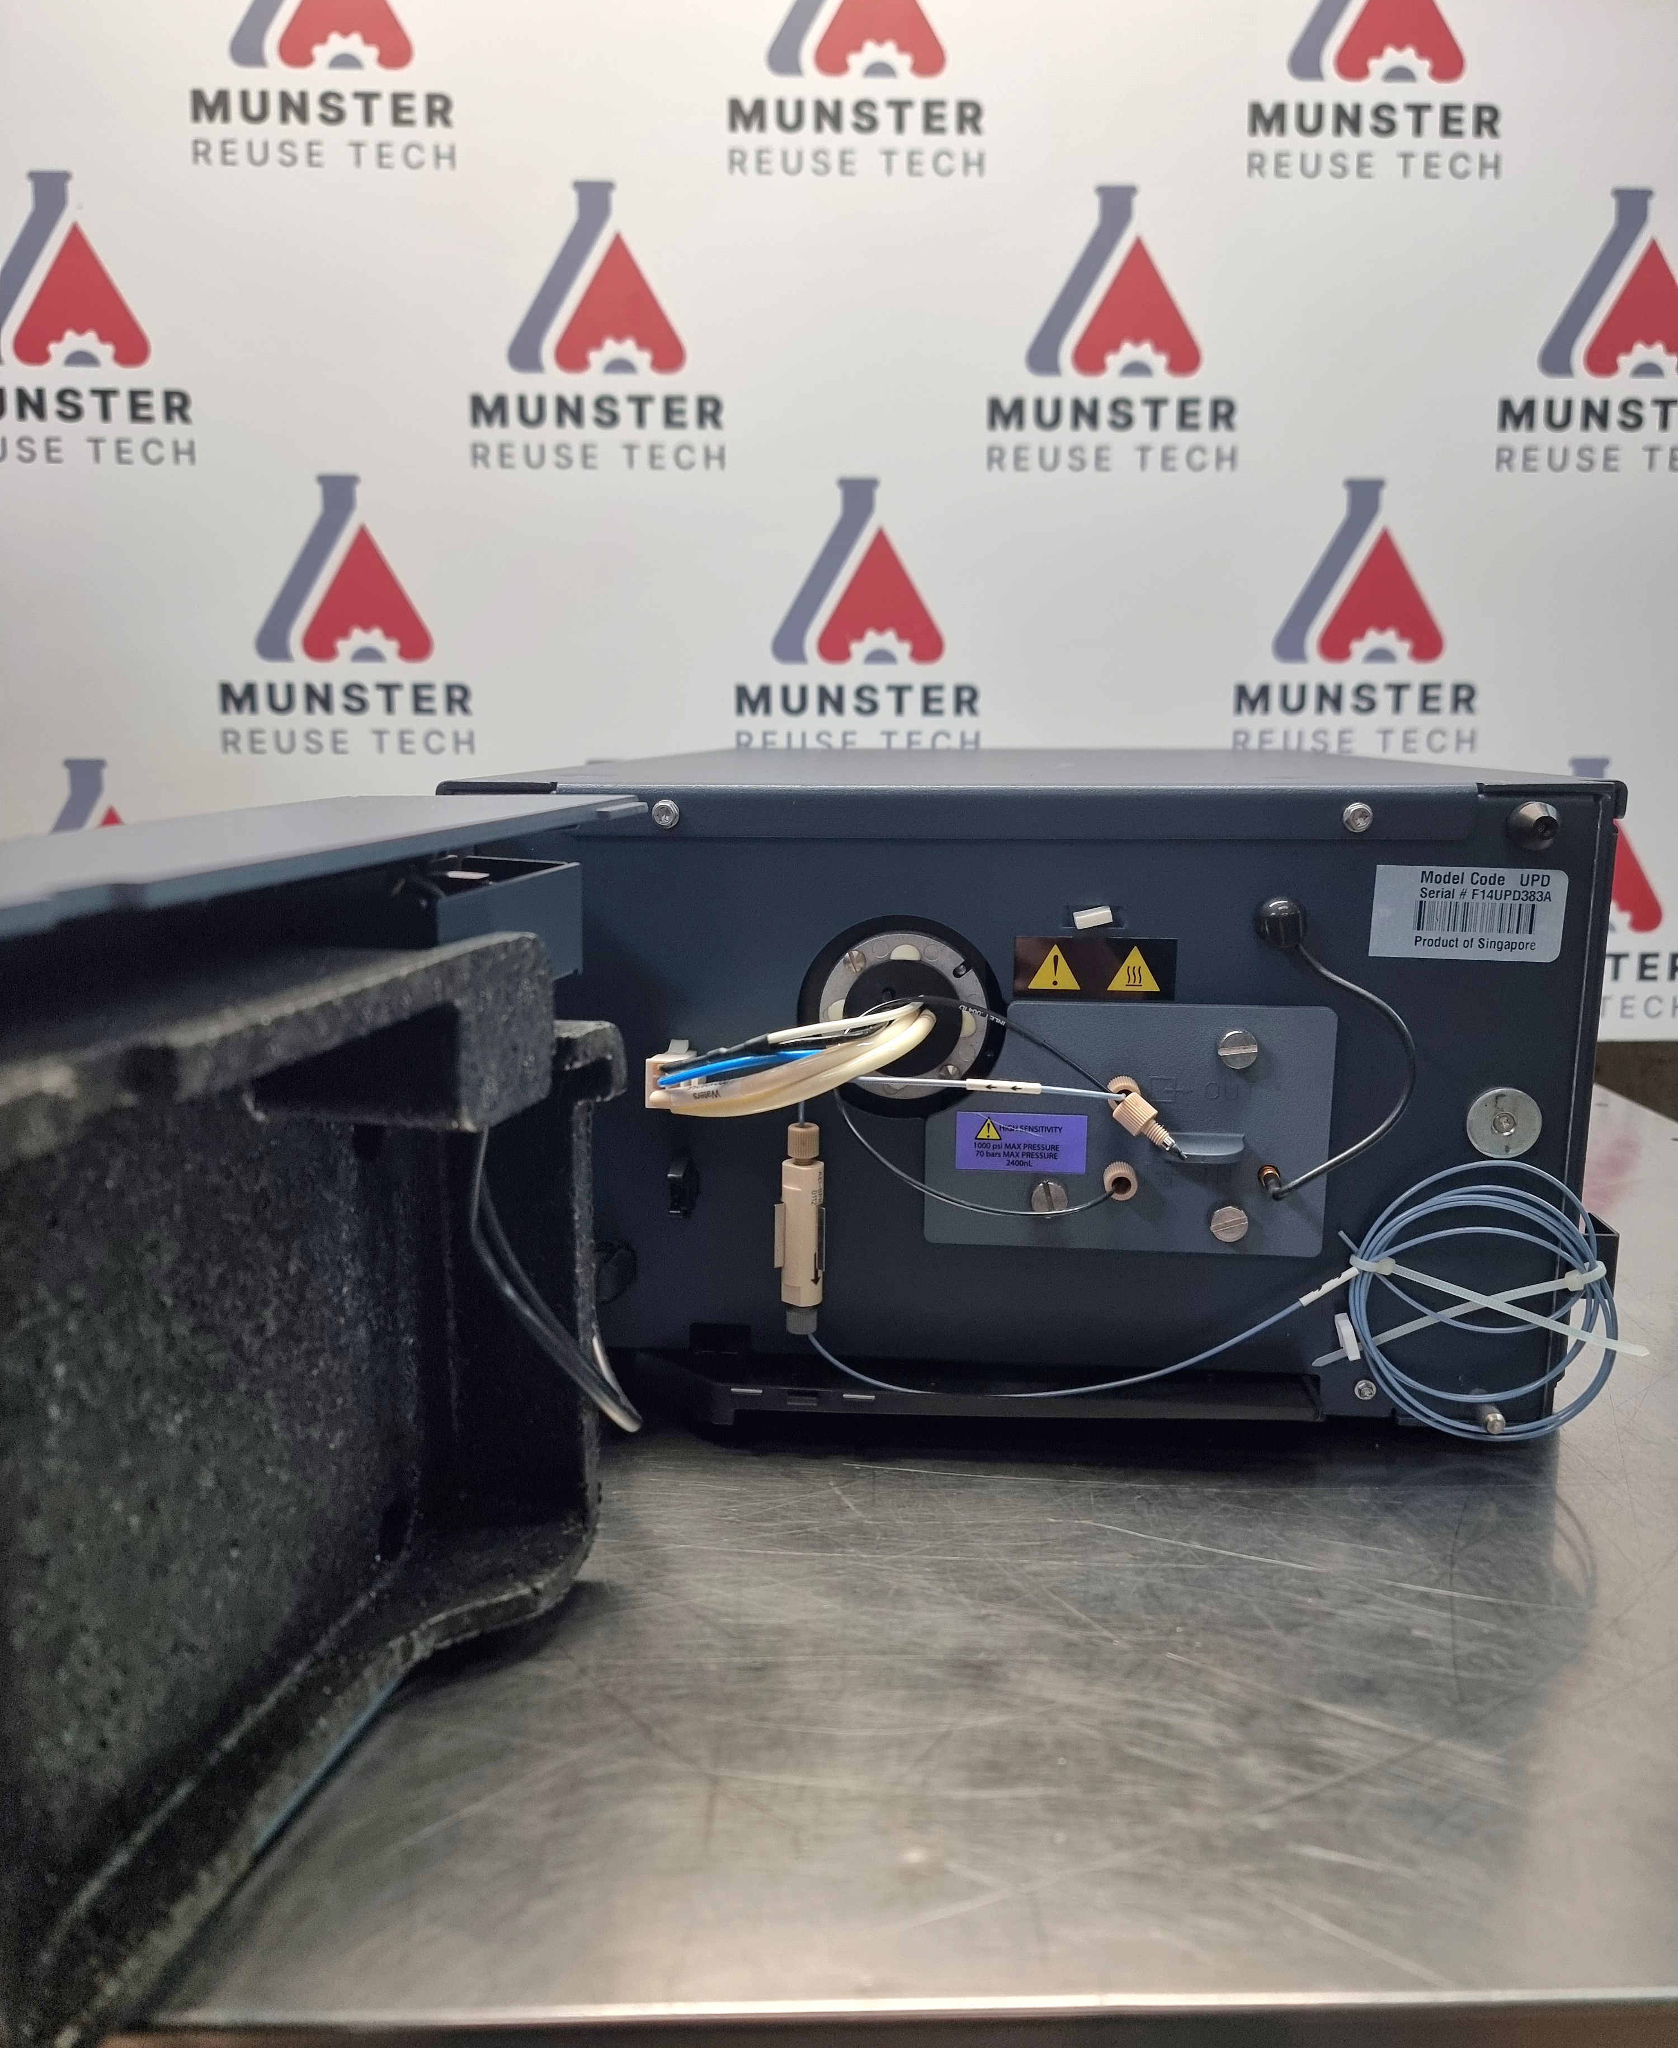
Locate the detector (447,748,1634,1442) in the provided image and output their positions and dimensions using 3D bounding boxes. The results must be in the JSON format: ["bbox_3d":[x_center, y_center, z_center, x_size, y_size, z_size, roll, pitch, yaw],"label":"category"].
[{"bbox_3d":[0.076,-0.018,0.705,0.345,0.200,0.500,1,11,6],"label":"detector"}]

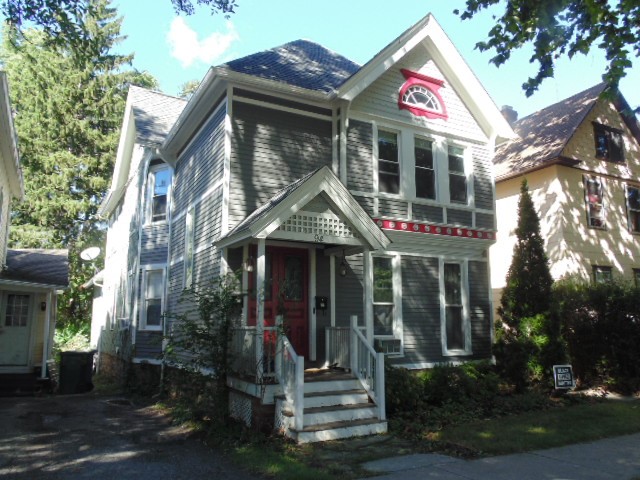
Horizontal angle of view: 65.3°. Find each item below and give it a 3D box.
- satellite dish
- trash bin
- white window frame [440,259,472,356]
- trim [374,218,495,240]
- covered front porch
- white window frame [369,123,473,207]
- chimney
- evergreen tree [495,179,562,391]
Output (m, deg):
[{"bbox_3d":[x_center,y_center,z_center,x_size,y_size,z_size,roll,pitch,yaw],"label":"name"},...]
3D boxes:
[{"bbox_3d":[-8.551,0.503,18.600,0.750,0.550,0.350,2,-10,-13],"label":"satellite dish"},{"bbox_3d":[-6.242,3.368,12.800,0.660,1.030,0.740,5,-11,-28],"label":"trash bin"},{"bbox_3d":[3.353,1.642,12.237,0.950,2.380,0.140,5,-11,-28],"label":"white window frame"},{"bbox_3d":[2.604,-0.280,11.823,4.450,0.220,0.120,5,-11,-28],"label":"trim"},{"bbox_3d":[-0.229,0.949,8.810,2.700,4.300,2.800,5,-11,-28],"label":"covered front porch"},{"bbox_3d":[2.595,-1.718,12.076,3.120,1.780,0.150,5,-11,-28],"label":"white window frame"},{"bbox_3d":[7.747,-5.022,20.300,0.540,0.880,0.540,5,-11,-28],"label":"chimney"},{"bbox_3d":[5.302,1.006,12.719,1.700,5.390,1.700,5,-11,-28],"label":"evergreen tree"}]

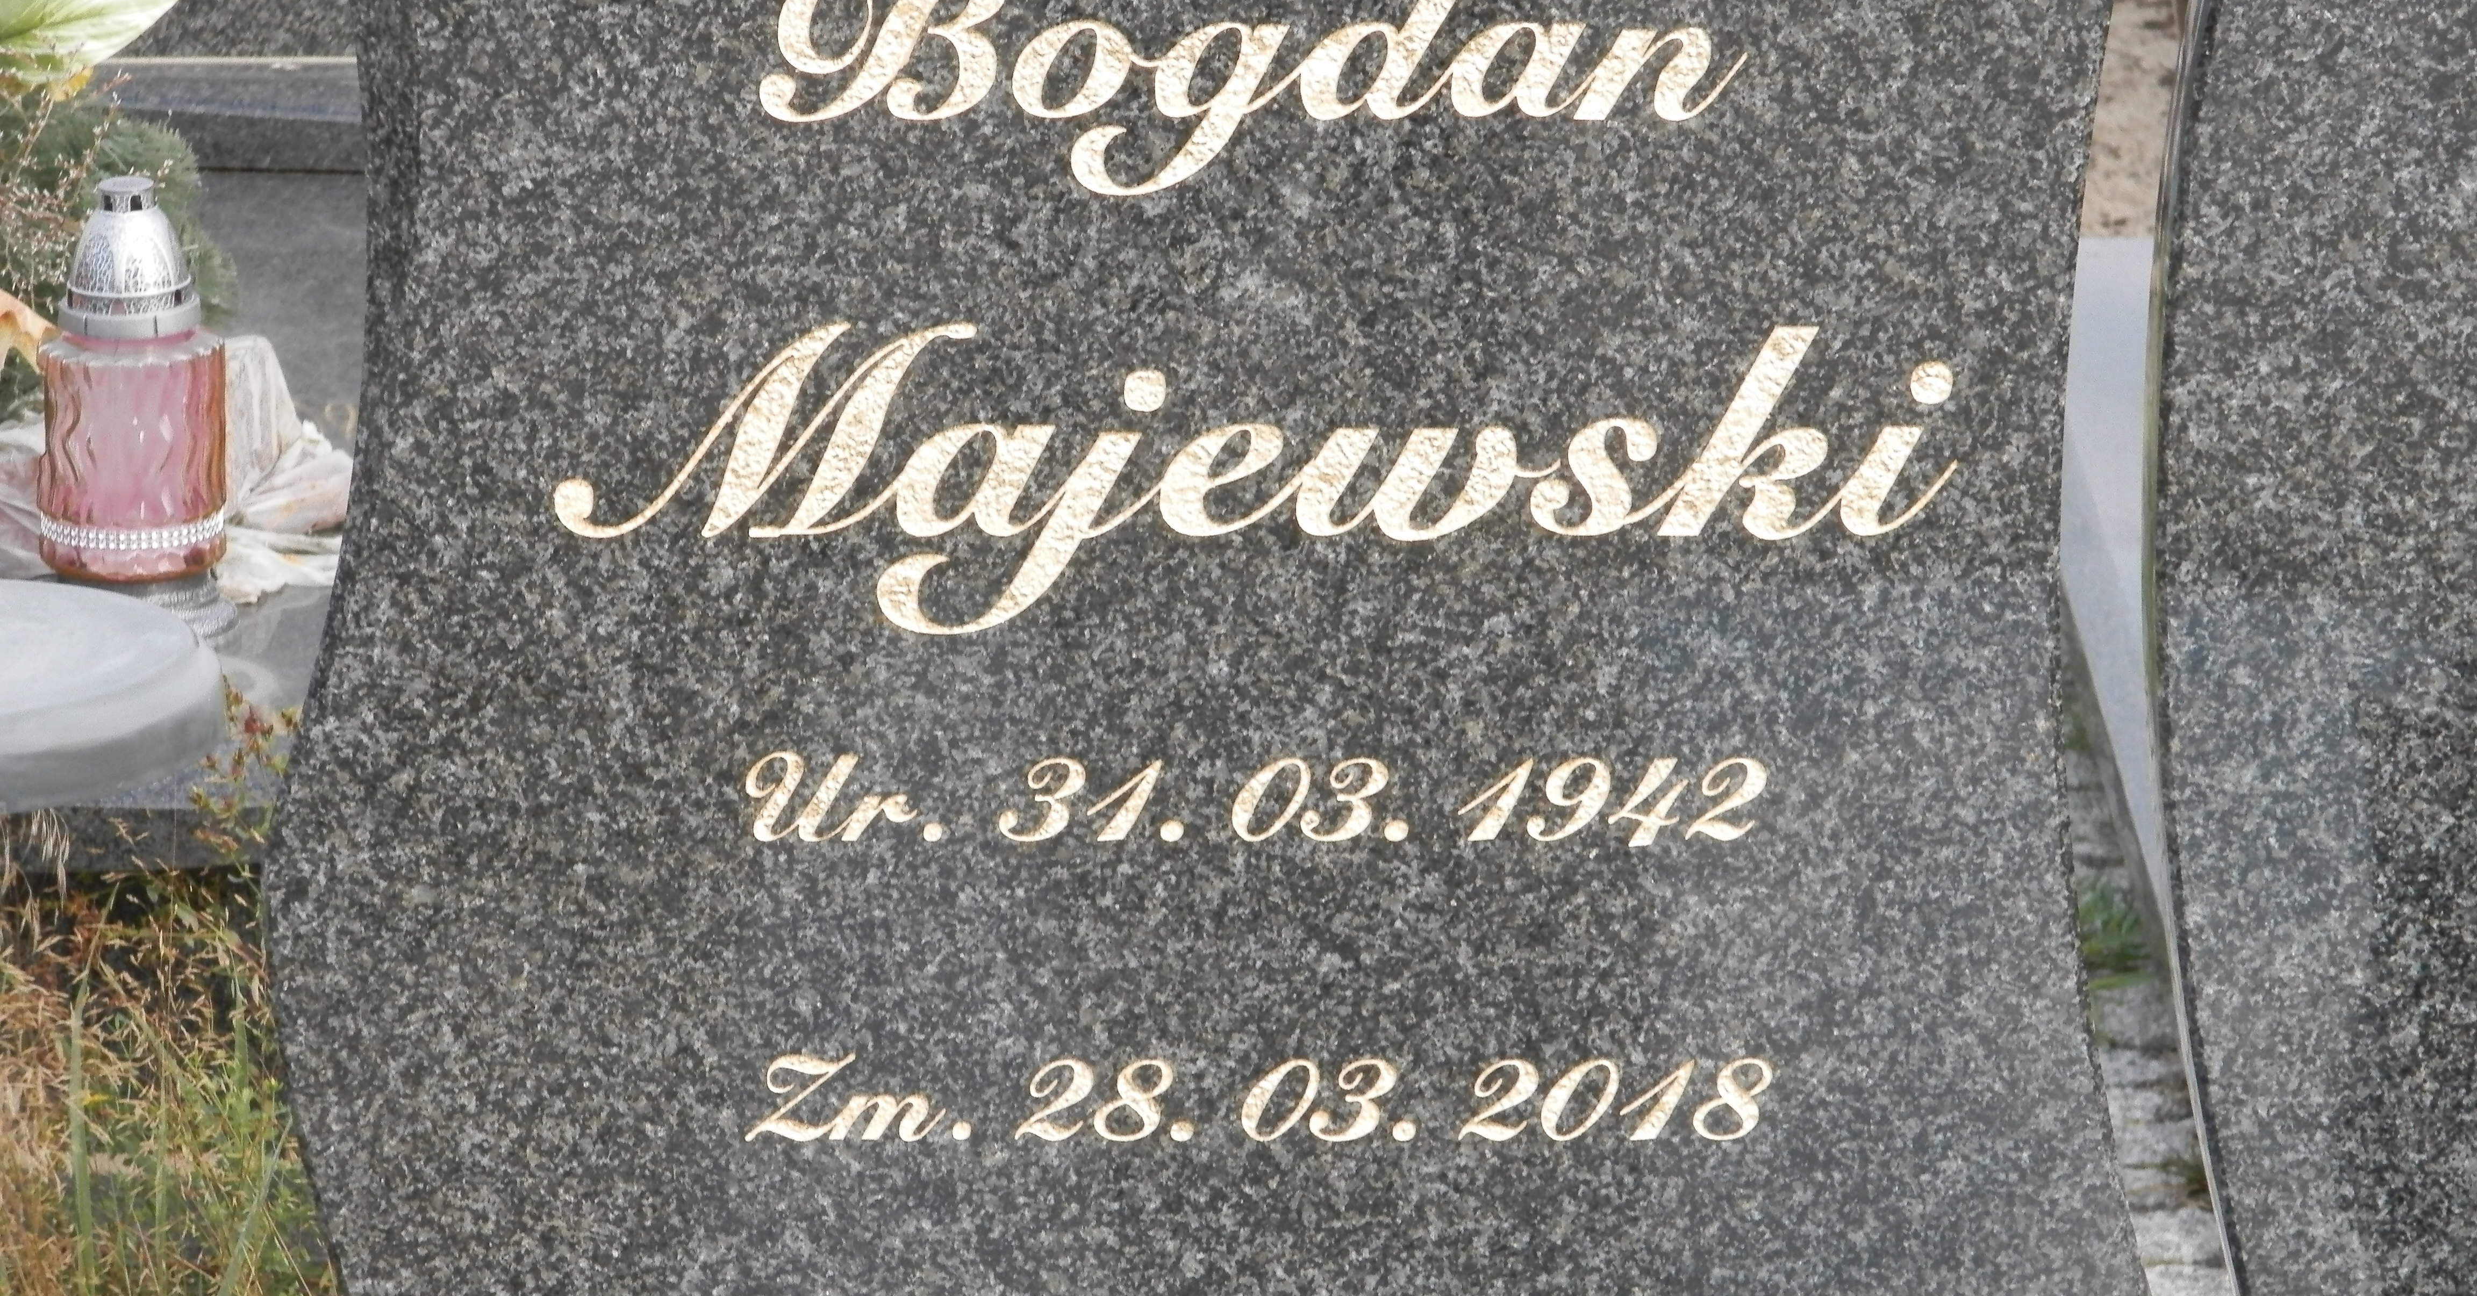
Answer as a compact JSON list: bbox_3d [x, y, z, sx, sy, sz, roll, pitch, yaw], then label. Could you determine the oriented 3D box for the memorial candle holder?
[{"bbox_3d":[-0.592,-0.132,5.050,0.109,0.238,0.109,0,15,0],"label":"memorial candle holder"}]

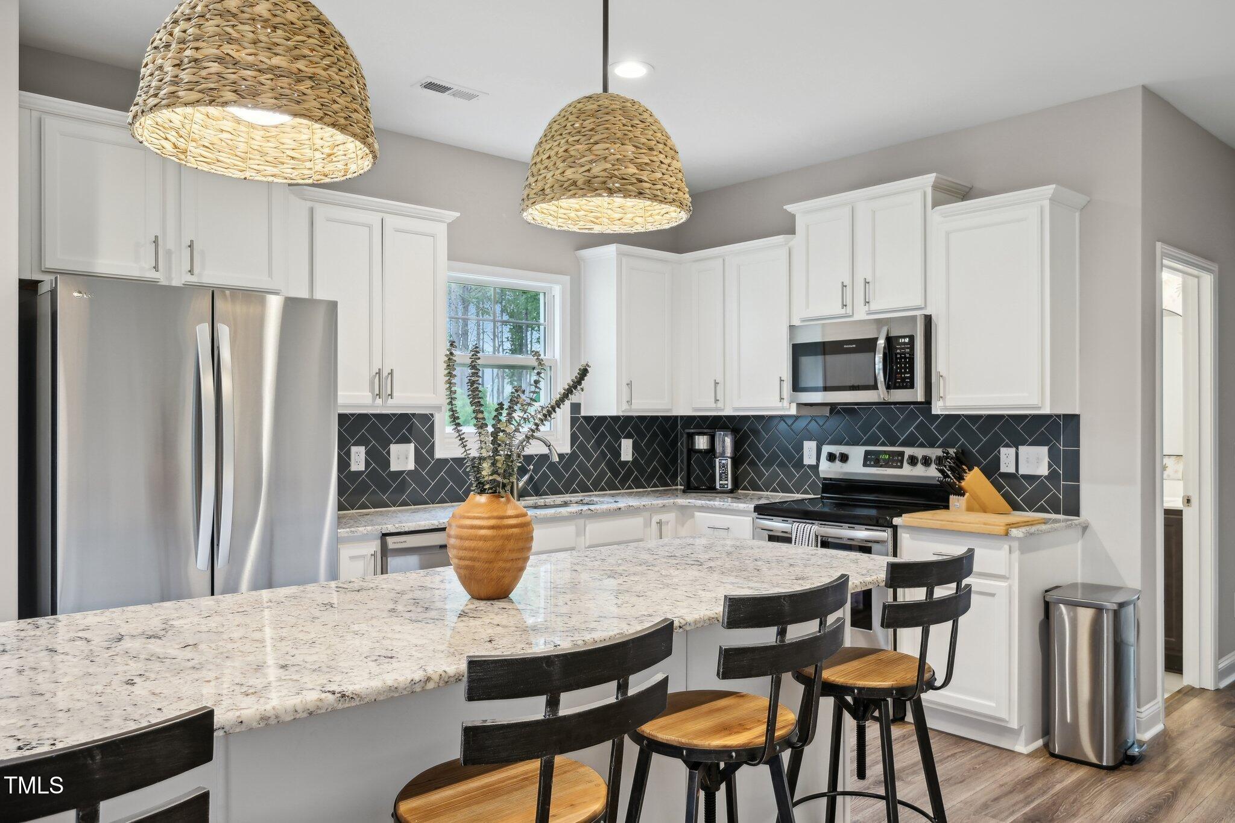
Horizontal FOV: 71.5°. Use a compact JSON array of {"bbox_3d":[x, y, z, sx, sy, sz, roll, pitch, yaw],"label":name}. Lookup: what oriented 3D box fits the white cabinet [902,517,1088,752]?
[{"bbox_3d":[1.649,0.943,3.818,0.631,0.885,0.525,0,0,-43],"label":"white cabinet"}]

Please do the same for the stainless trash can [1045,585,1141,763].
[{"bbox_3d":[1.933,1.058,3.467,0.300,0.650,0.275,0,0,-43],"label":"stainless trash can"}]

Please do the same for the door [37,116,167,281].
[{"bbox_3d":[-1.881,-0.764,3.142,0.380,0.543,0.028,0,-1,-42],"label":"door"}]

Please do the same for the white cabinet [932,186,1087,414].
[{"bbox_3d":[1.761,-0.466,3.889,0.360,0.955,0.582,1,-1,-42],"label":"white cabinet"}]

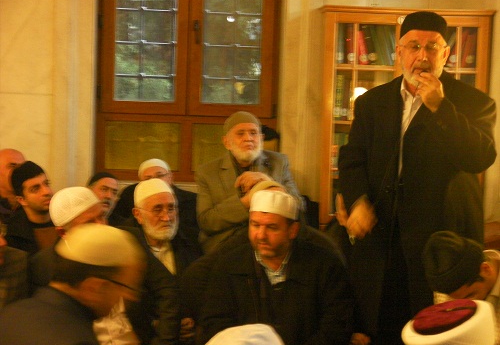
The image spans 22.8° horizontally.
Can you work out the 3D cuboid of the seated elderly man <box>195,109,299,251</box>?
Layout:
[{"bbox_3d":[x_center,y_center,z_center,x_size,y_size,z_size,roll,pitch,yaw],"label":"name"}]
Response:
[{"bbox_3d":[-0.014,0.347,5.930,0.560,1.260,0.780,1,5,-14],"label":"seated elderly man"}]

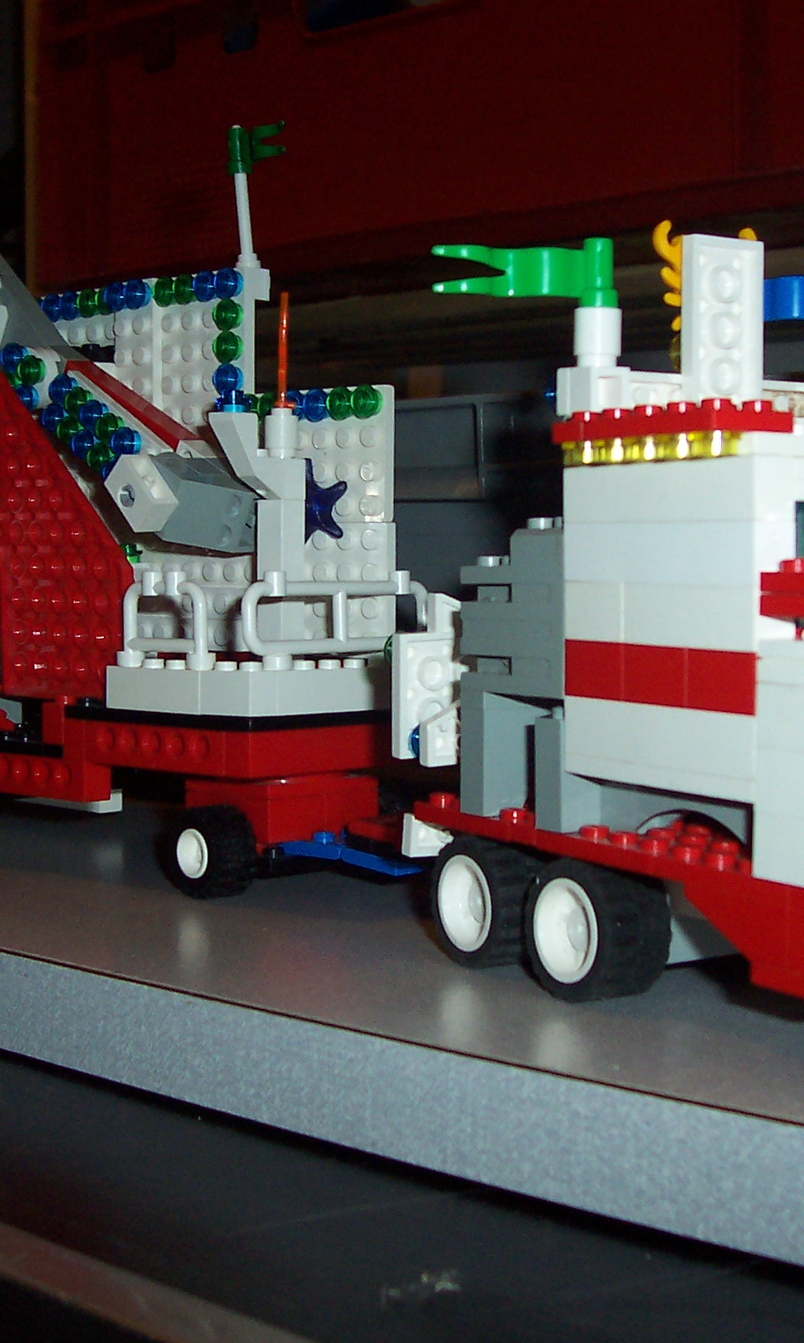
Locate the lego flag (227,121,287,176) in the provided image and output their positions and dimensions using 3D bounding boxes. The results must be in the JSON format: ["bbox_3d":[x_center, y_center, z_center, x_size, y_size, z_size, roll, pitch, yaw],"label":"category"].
[{"bbox_3d":[-0.035,-0.129,0.467,0.007,0.012,0.032,-10,11,-27],"label":"lego flag"}]

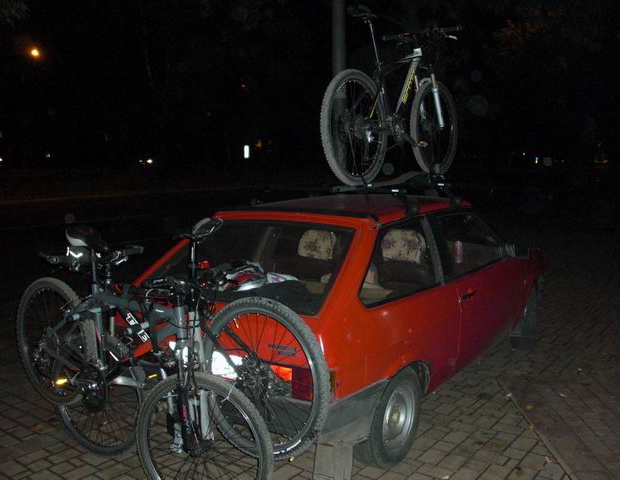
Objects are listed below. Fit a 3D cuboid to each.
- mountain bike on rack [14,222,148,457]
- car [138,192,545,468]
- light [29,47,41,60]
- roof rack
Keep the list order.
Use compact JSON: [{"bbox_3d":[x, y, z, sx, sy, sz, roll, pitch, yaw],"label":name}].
[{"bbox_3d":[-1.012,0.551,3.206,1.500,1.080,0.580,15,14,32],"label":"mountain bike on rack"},{"bbox_3d":[0.538,0.340,4.945,1.640,1.400,4.000,5,9,34],"label":"car"},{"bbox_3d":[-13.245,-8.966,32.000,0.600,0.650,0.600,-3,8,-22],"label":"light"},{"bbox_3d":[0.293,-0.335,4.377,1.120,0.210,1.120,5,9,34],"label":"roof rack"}]

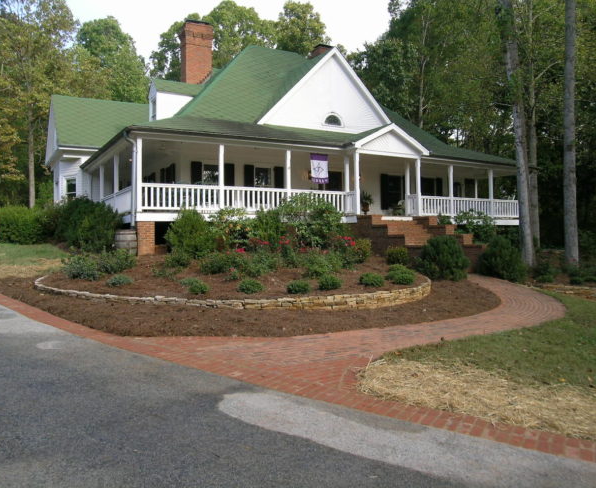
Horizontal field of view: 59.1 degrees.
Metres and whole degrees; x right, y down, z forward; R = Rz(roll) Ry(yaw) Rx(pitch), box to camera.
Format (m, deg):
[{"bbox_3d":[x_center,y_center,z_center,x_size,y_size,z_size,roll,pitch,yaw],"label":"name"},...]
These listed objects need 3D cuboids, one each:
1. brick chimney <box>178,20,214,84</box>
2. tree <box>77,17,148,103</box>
[{"bbox_3d":[-5.150,-9.513,26.910,1.487,3.309,0.900,-1,-1,-32],"label":"brick chimney"},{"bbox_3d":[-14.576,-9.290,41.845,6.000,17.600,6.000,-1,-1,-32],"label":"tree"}]

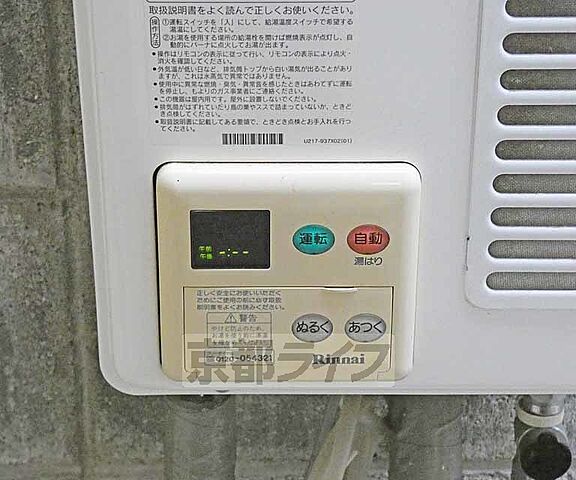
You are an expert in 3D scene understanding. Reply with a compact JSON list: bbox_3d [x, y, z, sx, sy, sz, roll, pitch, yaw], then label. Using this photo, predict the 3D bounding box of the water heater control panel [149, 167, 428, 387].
[{"bbox_3d":[0.001,0.017,0.758,0.126,0.116,0.021,0,29,0],"label":"water heater control panel"}]

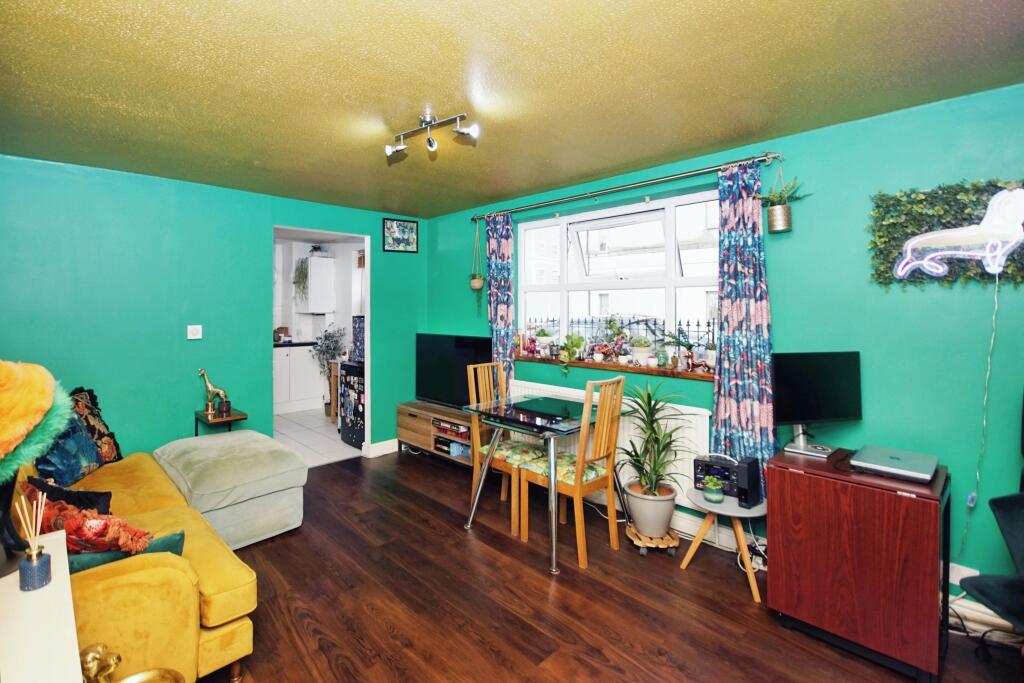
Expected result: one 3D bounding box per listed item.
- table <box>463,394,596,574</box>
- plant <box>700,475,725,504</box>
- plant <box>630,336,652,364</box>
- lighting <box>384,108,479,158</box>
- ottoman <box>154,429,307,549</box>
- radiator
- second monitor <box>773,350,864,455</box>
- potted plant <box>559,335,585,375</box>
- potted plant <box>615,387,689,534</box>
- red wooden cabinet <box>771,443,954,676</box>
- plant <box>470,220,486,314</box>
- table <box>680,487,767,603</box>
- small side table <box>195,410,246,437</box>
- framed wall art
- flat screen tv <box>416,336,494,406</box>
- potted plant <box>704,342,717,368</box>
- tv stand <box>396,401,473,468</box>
[{"bbox_3d":[0.221,0.829,2.795,0.880,0.760,0.700,4,7,43],"label":"table"},{"bbox_3d":[1.083,0.788,2.300,0.115,0.145,0.115,2,4,44],"label":"plant"},{"bbox_3d":[0.887,0.067,2.922,0.144,0.203,0.144,4,7,43],"label":"plant"},{"bbox_3d":[-0.391,-0.981,2.002,0.500,0.160,0.130,3,6,34],"label":"lighting"},{"bbox_3d":[-1.957,0.991,2.966,0.950,0.460,0.640,2,4,44],"label":"ottoman"},{"bbox_3d":[0.584,0.654,3.030,1.585,0.610,0.110,4,7,43],"label":"radiator"},{"bbox_3d":[1.500,0.298,2.110,0.510,0.480,0.180,0,3,-9],"label":"second monitor"},{"bbox_3d":[0.451,0.101,3.287,0.185,0.310,0.185,0,5,0],"label":"potted plant"},{"bbox_3d":[0.870,0.715,2.600,0.440,0.900,0.440,2,4,44],"label":"potted plant"},{"bbox_3d":[1.535,0.926,1.925,0.470,0.745,0.560,-3,4,-45],"label":"red wooden cabinet"},{"bbox_3d":[-0.295,-0.660,3.731,0.136,0.812,0.136,0,5,0],"label":"plant"},{"bbox_3d":[1.129,1.034,2.243,0.410,0.440,0.410,4,7,43],"label":"table"},{"bbox_3d":[-2.196,0.870,3.231,0.270,0.650,0.400,-2,4,-43],"label":"small side table"},{"bbox_3d":[-1.169,-1.104,4.475,0.410,0.340,0.030,-2,4,-43],"label":"framed wall art"},{"bbox_3d":[-0.590,0.290,4.115,1.130,0.680,0.080,2,4,44],"label":"flat screen tv"},{"bbox_3d":[1.206,0.085,2.586,0.085,0.158,0.085,4,7,43],"label":"potted plant"},{"bbox_3d":[-0.585,0.892,4.030,1.080,0.480,0.400,2,4,44],"label":"tv stand"}]

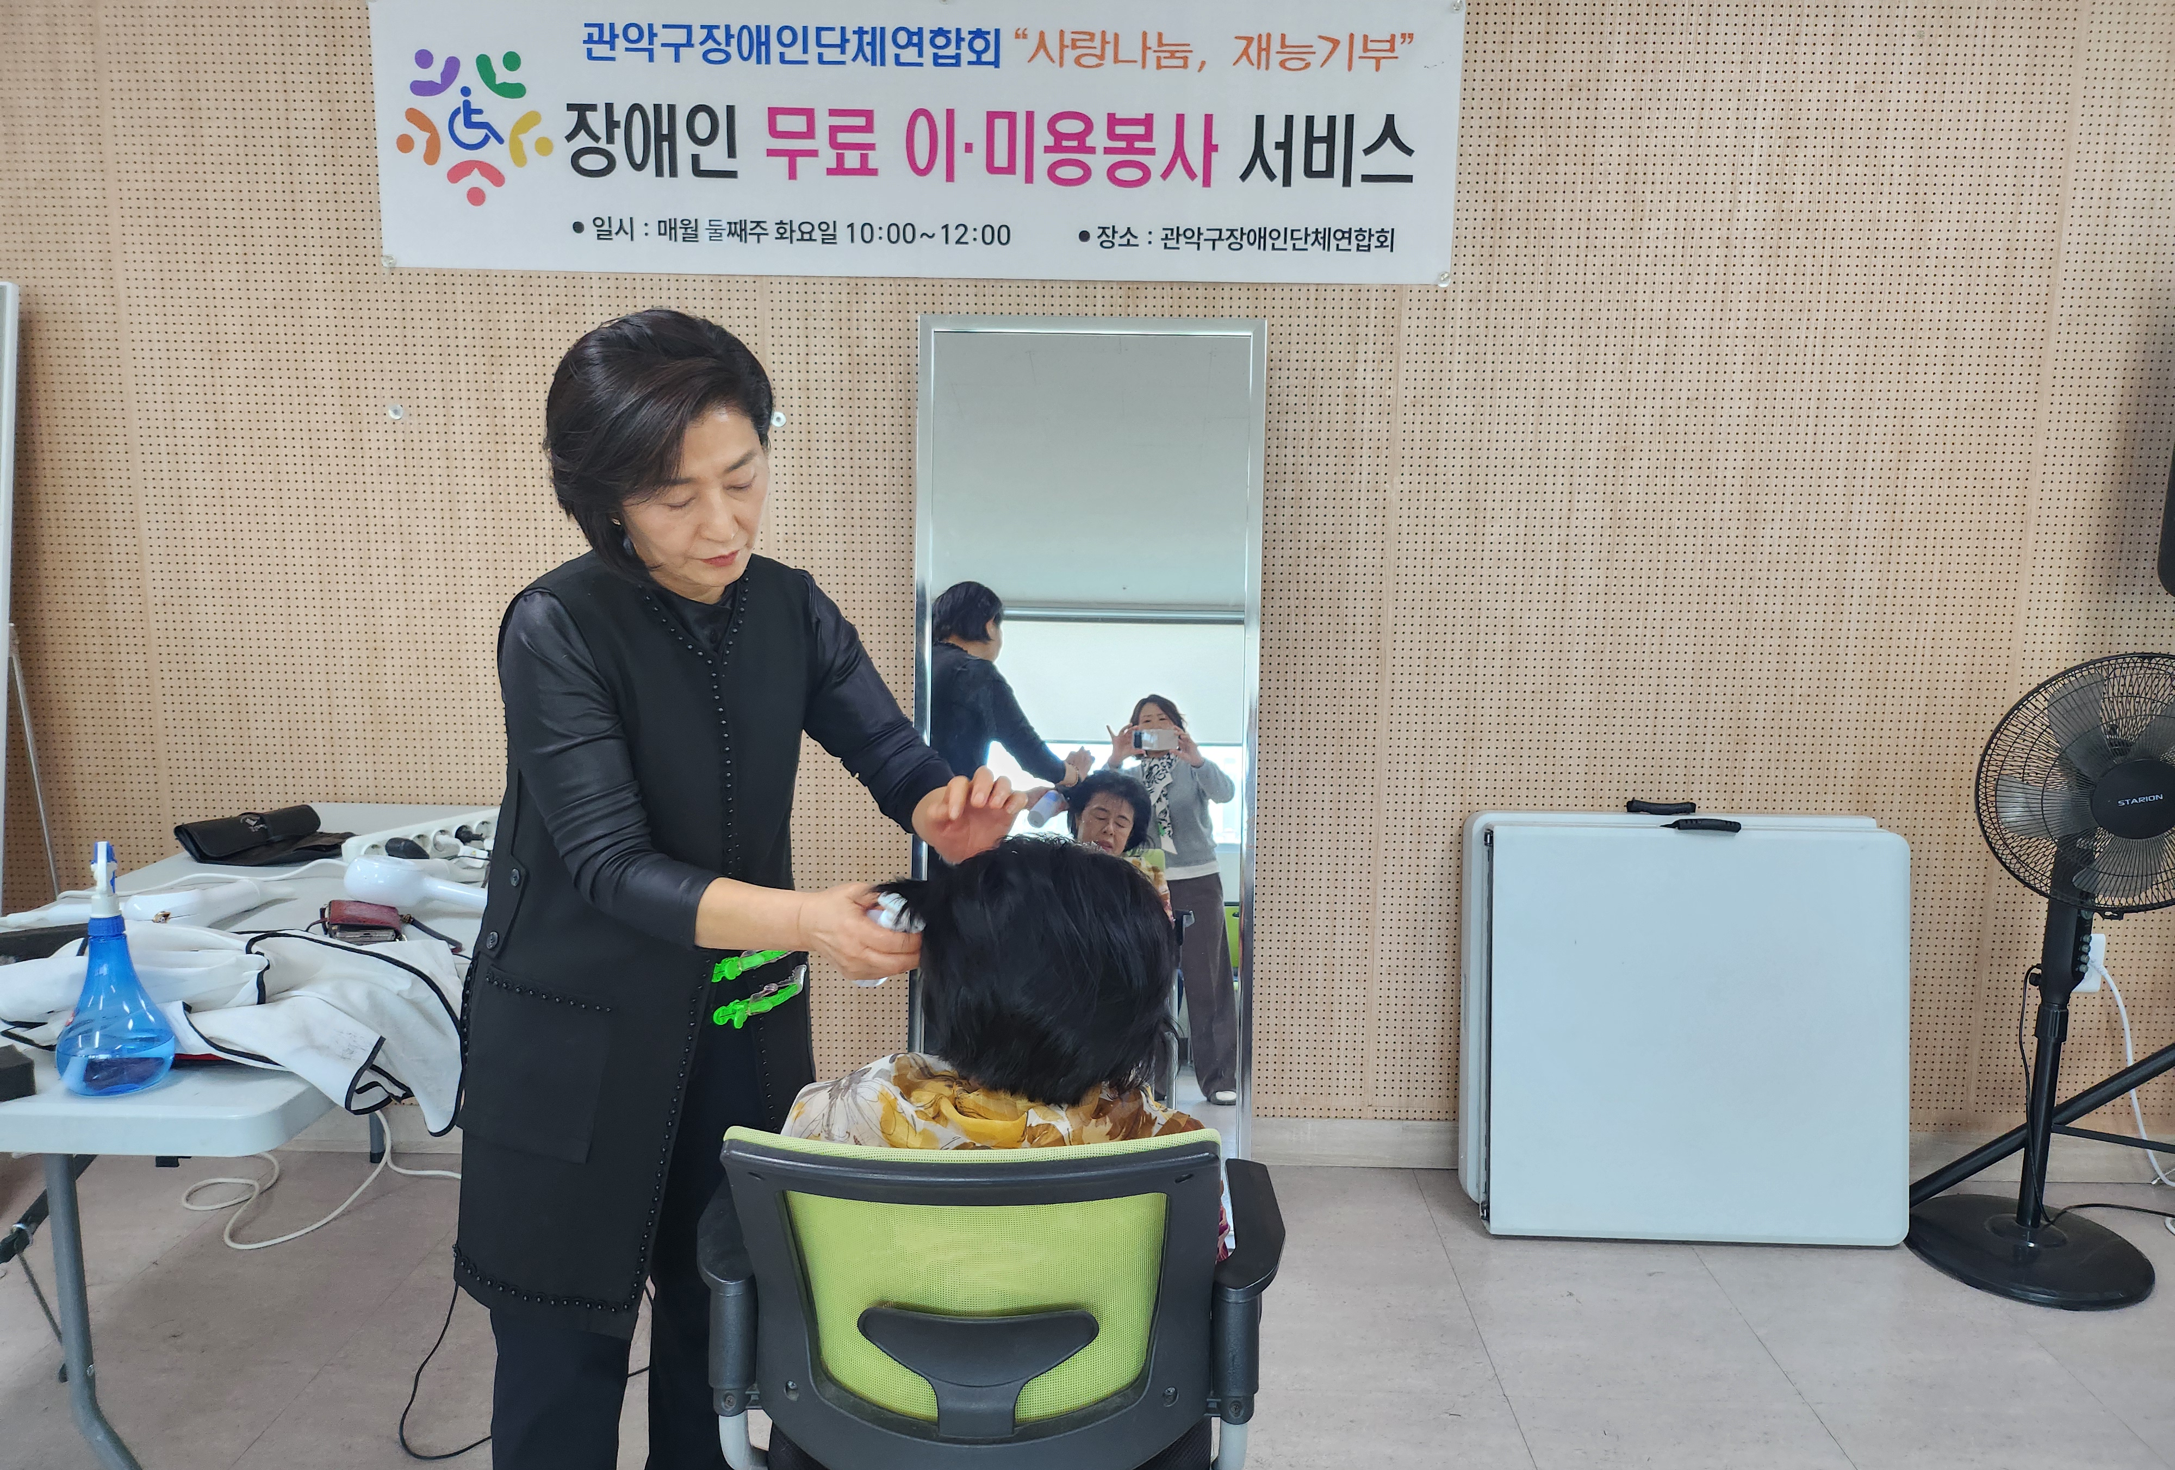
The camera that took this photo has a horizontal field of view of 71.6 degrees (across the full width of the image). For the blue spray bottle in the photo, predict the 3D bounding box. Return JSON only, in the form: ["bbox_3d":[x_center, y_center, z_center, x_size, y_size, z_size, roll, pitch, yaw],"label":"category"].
[{"bbox_3d":[-1.026,0.239,1.580,0.107,0.262,0.110,-4,10,-24],"label":"blue spray bottle"}]

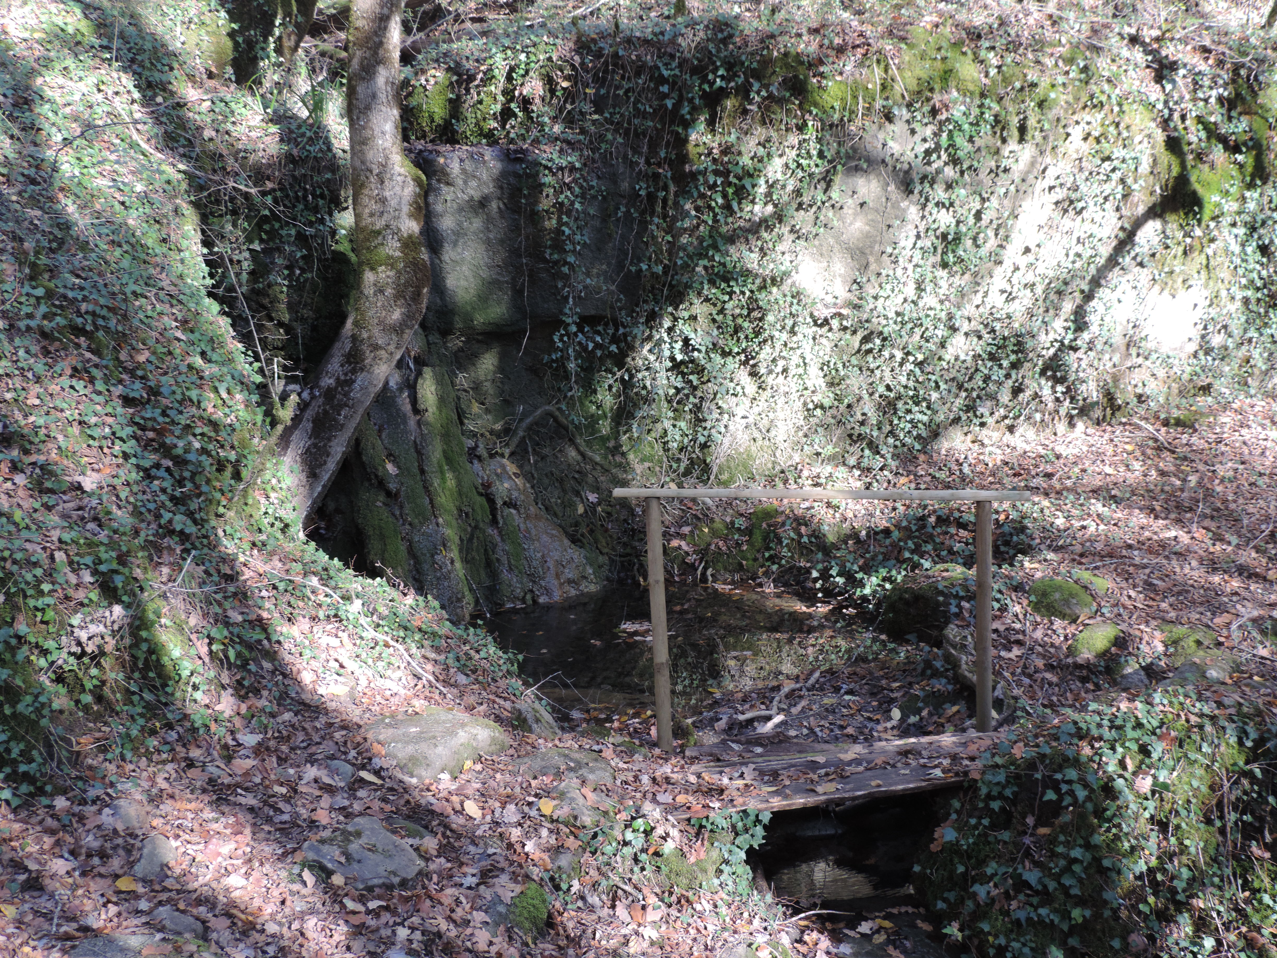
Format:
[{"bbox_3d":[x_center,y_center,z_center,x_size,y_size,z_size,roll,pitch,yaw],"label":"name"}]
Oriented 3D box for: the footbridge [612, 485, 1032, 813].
[{"bbox_3d":[0.774,0.611,5.563,1.660,1.100,0.640,-3,11,-6],"label":"footbridge"}]

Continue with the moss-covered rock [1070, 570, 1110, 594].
[{"bbox_3d":[2.290,0.521,7.488,0.189,0.115,0.151,-2,11,0],"label":"moss-covered rock"}]

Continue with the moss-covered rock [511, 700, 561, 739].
[{"bbox_3d":[-0.431,1.003,6.160,0.202,0.143,0.162,4,13,29],"label":"moss-covered rock"}]

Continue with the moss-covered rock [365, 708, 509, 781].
[{"bbox_3d":[-0.774,1.015,5.668,0.544,0.196,0.408,3,12,24],"label":"moss-covered rock"}]

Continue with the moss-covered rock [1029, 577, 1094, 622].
[{"bbox_3d":[2.051,0.583,7.169,0.300,0.195,0.240,-2,11,0],"label":"moss-covered rock"}]

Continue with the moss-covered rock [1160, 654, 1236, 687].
[{"bbox_3d":[2.314,0.792,6.109,0.294,0.103,0.206,-4,11,-10],"label":"moss-covered rock"}]

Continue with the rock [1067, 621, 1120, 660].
[{"bbox_3d":[2.031,0.721,6.588,0.217,0.155,0.184,-6,12,-20],"label":"rock"}]

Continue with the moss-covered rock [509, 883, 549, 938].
[{"bbox_3d":[-0.304,1.198,4.089,0.106,0.144,0.116,-2,11,0],"label":"moss-covered rock"}]

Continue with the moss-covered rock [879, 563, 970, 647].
[{"bbox_3d":[1.420,0.621,7.316,0.435,0.388,0.392,-2,11,0],"label":"moss-covered rock"}]

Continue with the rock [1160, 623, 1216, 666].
[{"bbox_3d":[2.353,0.709,6.318,0.214,0.182,0.171,-2,11,0],"label":"rock"}]

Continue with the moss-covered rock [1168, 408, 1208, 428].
[{"bbox_3d":[3.770,-0.418,10.130,0.251,0.136,0.189,-2,11,0],"label":"moss-covered rock"}]

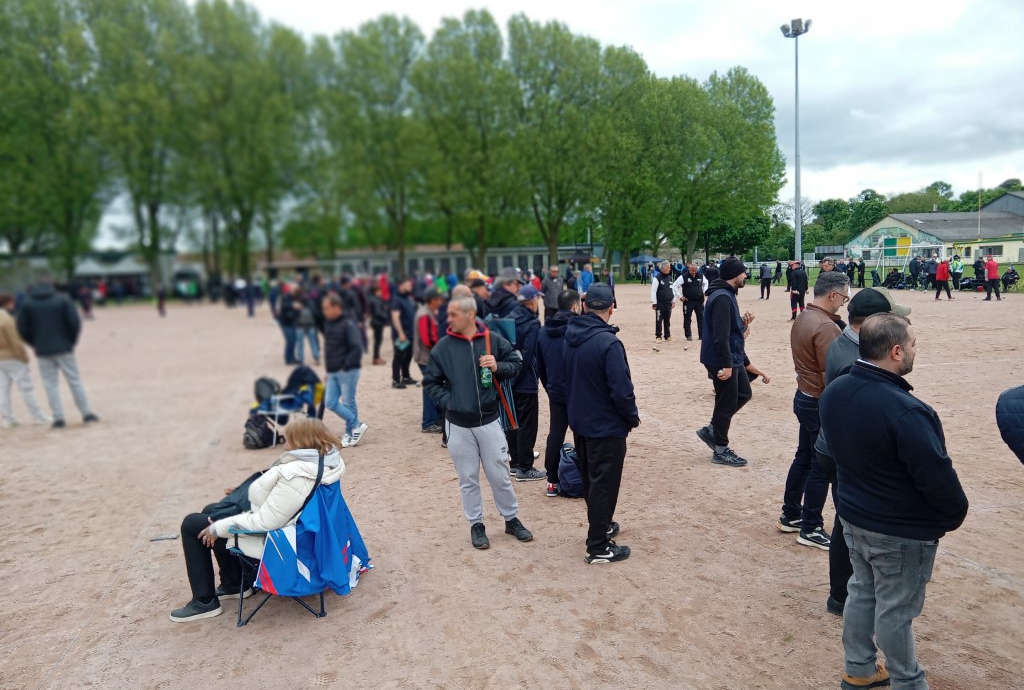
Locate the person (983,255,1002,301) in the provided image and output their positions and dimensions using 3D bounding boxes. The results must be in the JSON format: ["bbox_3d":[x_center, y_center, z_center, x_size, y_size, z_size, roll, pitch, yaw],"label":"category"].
[{"bbox_3d":[19.270,-2.690,33.218,0.660,1.770,0.500,-3,5,-15],"label":"person"}]

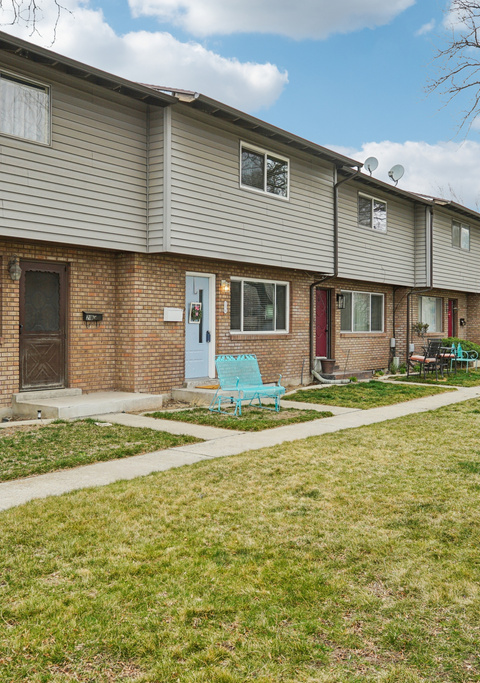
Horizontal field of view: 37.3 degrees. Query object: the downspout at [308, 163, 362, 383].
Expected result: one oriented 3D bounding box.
[{"bbox_3d":[2.220,-1.562,16.645,1.336,5.009,0.140,1,1,36],"label":"downspout"}]

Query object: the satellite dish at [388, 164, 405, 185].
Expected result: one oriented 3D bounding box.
[{"bbox_3d":[4.819,-5.127,21.900,0.500,0.650,0.520,-1,2,-41],"label":"satellite dish"}]

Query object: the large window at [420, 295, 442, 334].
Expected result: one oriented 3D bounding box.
[{"bbox_3d":[6.372,-0.891,23.869,0.100,1.174,2.226,1,1,36],"label":"large window"}]

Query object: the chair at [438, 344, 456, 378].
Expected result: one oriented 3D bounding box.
[{"bbox_3d":[5.661,0.498,19.937,0.587,0.951,0.607,-1,2,-42],"label":"chair"}]

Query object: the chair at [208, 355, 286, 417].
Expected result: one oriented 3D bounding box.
[{"bbox_3d":[0.096,0.684,11.433,0.931,0.880,0.870,-1,1,-34],"label":"chair"}]

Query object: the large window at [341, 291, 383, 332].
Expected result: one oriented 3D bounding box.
[{"bbox_3d":[3.635,-0.854,20.984,0.120,1.200,3.020,1,2,36],"label":"large window"}]

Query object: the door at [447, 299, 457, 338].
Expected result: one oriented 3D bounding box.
[{"bbox_3d":[7.687,-0.495,25.981,0.100,2.050,0.950,1,2,36],"label":"door"}]

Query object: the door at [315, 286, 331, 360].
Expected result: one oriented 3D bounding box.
[{"bbox_3d":[2.156,-0.395,18.907,0.070,1.953,0.901,1,1,36],"label":"door"}]

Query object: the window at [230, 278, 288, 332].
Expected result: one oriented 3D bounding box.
[{"bbox_3d":[0.467,-0.762,15.859,0.120,1.200,2.440,1,2,36],"label":"window"}]

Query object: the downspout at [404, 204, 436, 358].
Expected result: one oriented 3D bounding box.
[{"bbox_3d":[5.613,-1.748,22.312,0.720,5.050,0.360,1,2,36],"label":"downspout"}]

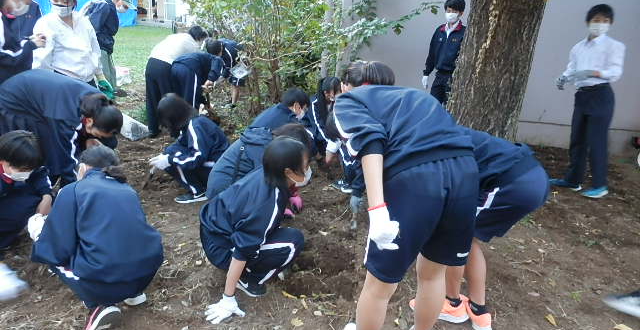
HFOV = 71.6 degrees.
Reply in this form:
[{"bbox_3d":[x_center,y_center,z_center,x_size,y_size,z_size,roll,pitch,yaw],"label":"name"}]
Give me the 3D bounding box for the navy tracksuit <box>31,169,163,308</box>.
[{"bbox_3d":[-0.986,0.291,1.994,0.570,0.620,0.490,16,22,30],"label":"navy tracksuit"}]

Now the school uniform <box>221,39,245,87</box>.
[{"bbox_3d":[-1.249,-1.447,6.197,0.500,0.700,0.420,1,19,-11],"label":"school uniform"}]

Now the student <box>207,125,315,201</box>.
[{"bbox_3d":[-0.382,0.094,2.806,0.700,0.770,0.500,-1,19,-11],"label":"student"}]

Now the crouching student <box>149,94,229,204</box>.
[{"bbox_3d":[-0.952,-0.141,3.209,0.620,0.800,0.460,-1,20,-17],"label":"crouching student"}]

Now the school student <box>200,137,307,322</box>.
[{"bbox_3d":[-0.321,0.262,2.237,0.640,0.820,0.500,-1,19,-12],"label":"school student"}]

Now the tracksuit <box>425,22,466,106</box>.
[{"bbox_3d":[1.362,-0.853,4.849,0.500,1.360,0.290,13,21,24],"label":"tracksuit"}]

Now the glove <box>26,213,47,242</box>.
[{"bbox_3d":[-1.416,0.313,2.225,0.100,0.150,0.100,11,20,17],"label":"glove"}]

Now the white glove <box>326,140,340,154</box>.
[{"bbox_3d":[0.108,-0.145,3.555,0.120,0.100,0.100,-10,23,-34],"label":"white glove"}]

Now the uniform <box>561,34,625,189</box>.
[{"bbox_3d":[2.443,-0.451,3.953,0.400,1.330,0.500,-8,22,-32],"label":"uniform"}]

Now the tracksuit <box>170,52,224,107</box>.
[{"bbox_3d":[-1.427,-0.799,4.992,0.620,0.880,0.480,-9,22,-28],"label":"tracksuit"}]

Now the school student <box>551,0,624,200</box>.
[{"bbox_3d":[2.290,-0.500,3.720,0.460,1.580,0.520,-7,21,-28],"label":"school student"}]

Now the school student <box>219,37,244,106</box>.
[{"bbox_3d":[-1.280,-1.307,6.245,0.580,1.020,0.440,1,19,-11],"label":"school student"}]

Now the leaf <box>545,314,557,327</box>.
[{"bbox_3d":[1.156,0.775,2.228,0.038,0.022,0.093,9,19,12],"label":"leaf"}]

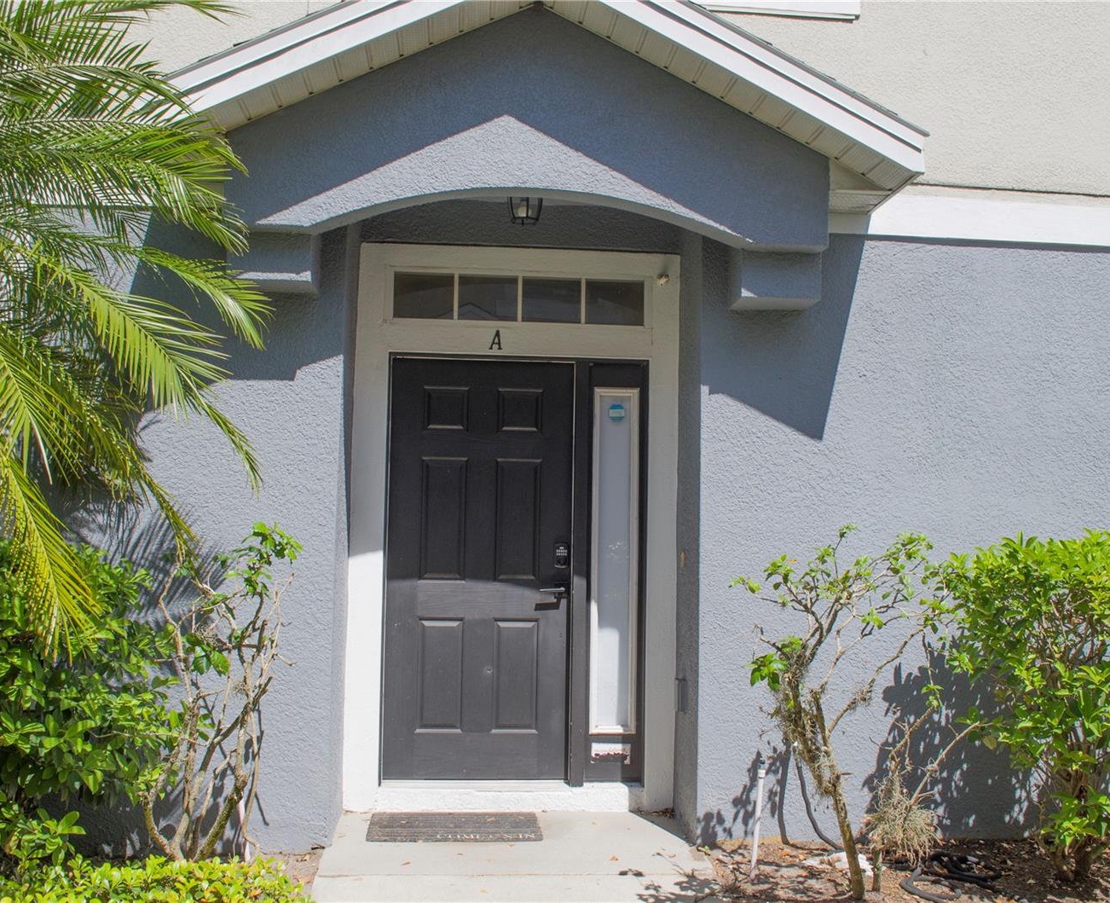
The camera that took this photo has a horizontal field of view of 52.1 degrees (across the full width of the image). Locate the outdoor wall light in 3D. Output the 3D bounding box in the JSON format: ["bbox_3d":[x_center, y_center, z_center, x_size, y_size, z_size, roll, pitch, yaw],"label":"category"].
[{"bbox_3d":[-0.134,-1.137,5.176,0.170,0.230,0.170,2,-4,-4],"label":"outdoor wall light"}]

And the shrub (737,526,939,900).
[{"bbox_3d":[1.092,0.987,4.364,0.800,1.400,0.650,2,-4,-4],"label":"shrub"}]

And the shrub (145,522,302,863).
[{"bbox_3d":[-1.287,0.954,4.386,0.610,1.360,0.550,2,-4,-4],"label":"shrub"}]

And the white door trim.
[{"bbox_3d":[-0.186,0.353,5.522,1.570,2.700,0.150,2,-4,-4],"label":"white door trim"}]

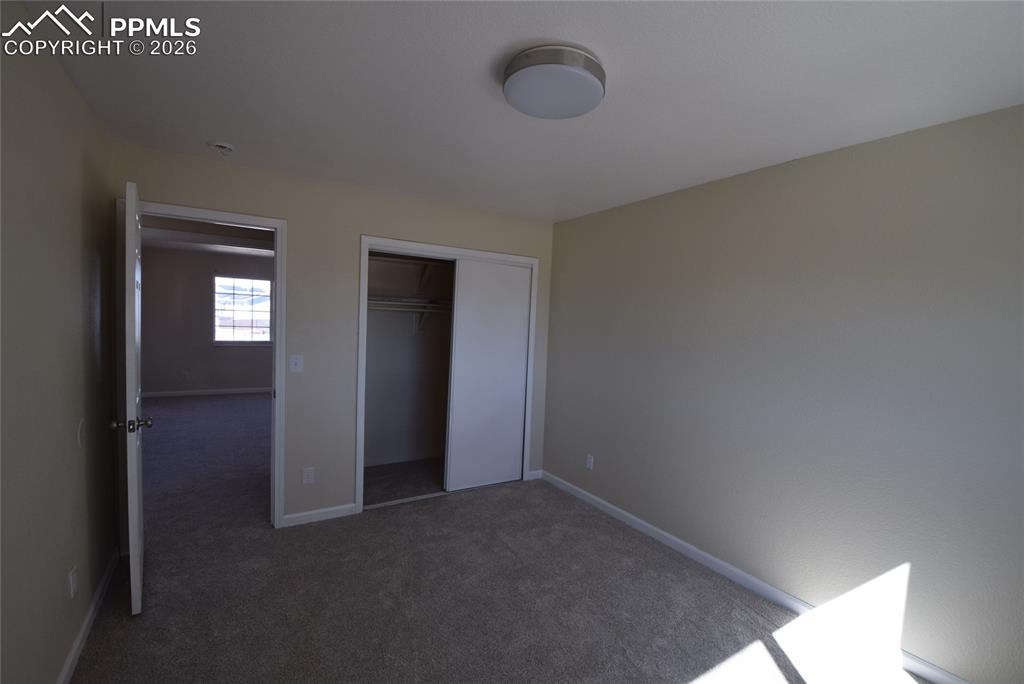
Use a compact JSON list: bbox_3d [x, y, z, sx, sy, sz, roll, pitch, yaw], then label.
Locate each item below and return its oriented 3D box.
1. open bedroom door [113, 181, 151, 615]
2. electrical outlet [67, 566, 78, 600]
[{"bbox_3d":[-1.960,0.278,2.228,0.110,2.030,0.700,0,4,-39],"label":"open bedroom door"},{"bbox_3d":[-1.809,0.989,1.761,0.010,0.115,0.072,0,4,-34],"label":"electrical outlet"}]

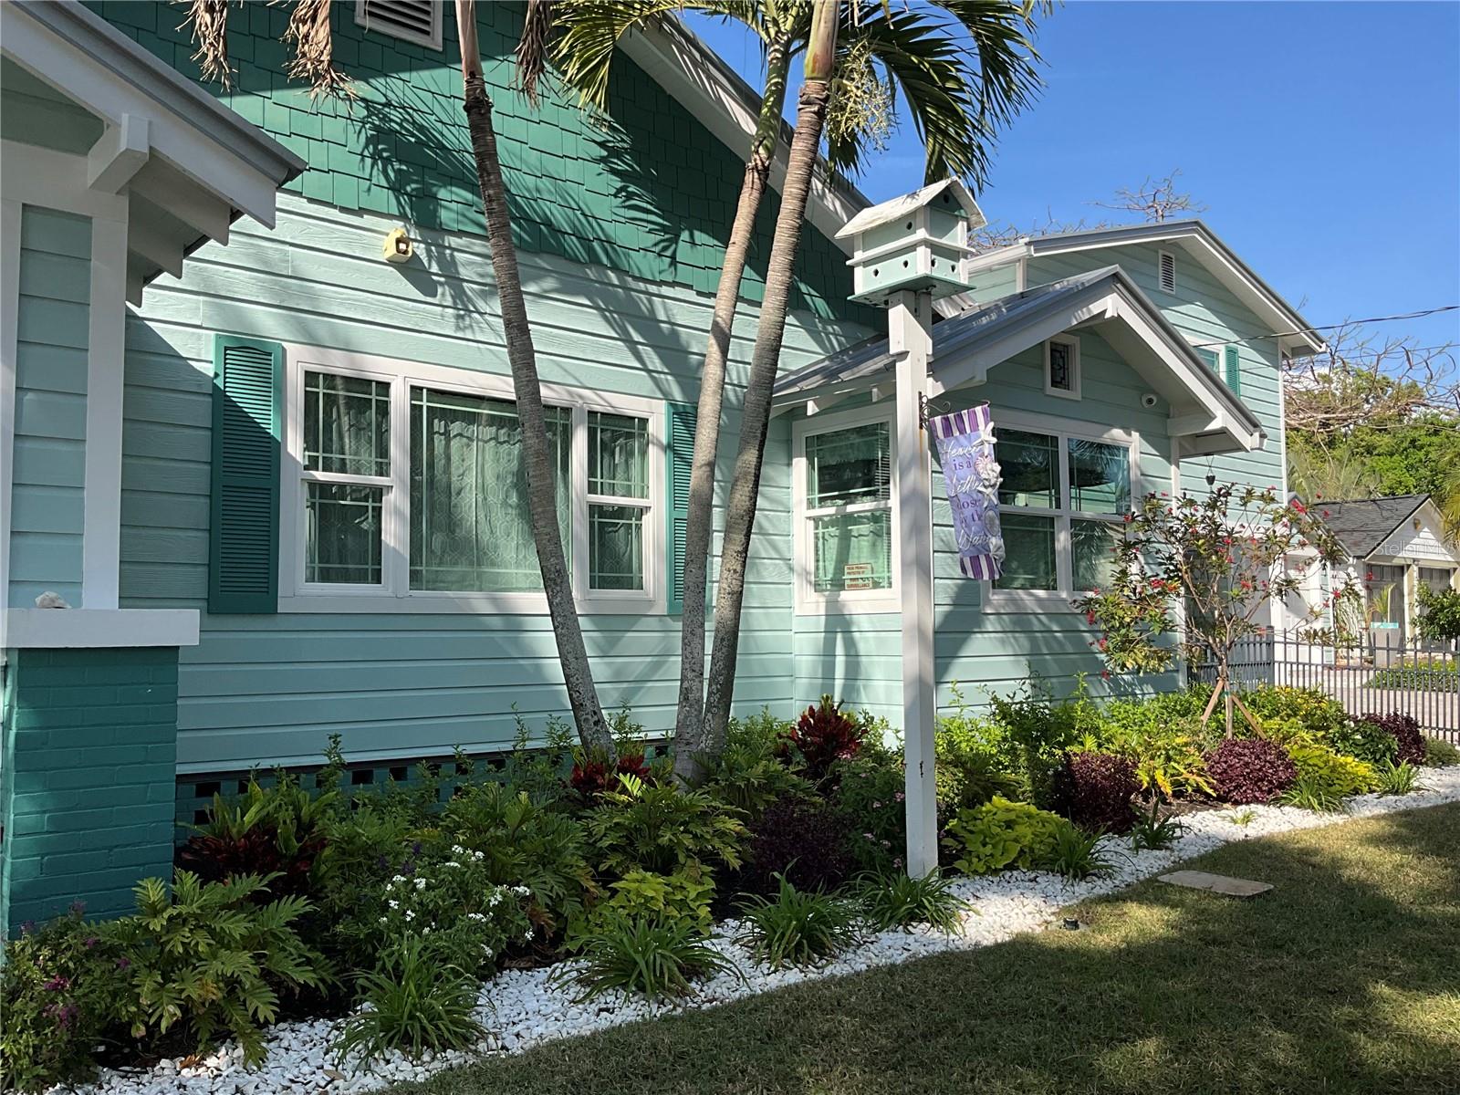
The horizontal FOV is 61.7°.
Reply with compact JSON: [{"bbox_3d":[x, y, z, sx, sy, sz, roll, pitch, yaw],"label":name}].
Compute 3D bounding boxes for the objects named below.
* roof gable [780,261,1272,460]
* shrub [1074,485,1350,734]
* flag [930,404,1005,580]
[{"bbox_3d":[2.180,-1.348,9.343,4.176,1.146,1.792,3,-6,-40],"label":"roof gable"},{"bbox_3d":[3.464,0.534,8.750,1.800,1.980,1.600,-2,-5,21],"label":"shrub"},{"bbox_3d":[1.044,-0.224,5.317,0.070,0.720,0.320,-8,2,-33],"label":"flag"}]

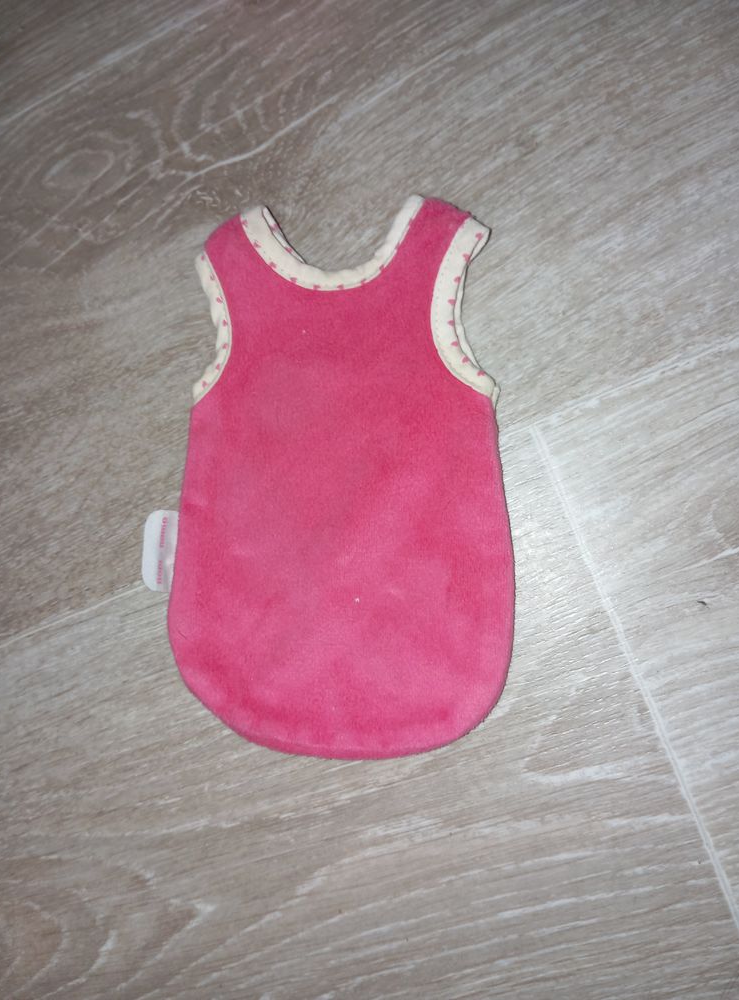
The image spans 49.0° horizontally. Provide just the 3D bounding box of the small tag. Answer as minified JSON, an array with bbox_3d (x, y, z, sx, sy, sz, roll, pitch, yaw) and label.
[{"bbox_3d":[-0.093,0.023,0.360,0.017,0.003,0.038,5,93,15],"label":"small tag"}]

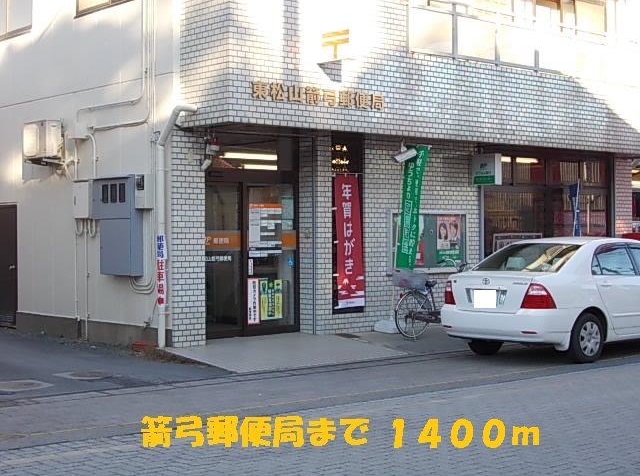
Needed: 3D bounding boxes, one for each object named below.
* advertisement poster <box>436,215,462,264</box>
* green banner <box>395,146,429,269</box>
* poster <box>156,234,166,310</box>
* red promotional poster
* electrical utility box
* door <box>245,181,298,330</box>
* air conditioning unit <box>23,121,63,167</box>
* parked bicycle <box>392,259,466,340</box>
[{"bbox_3d":[1.921,0.030,16.459,0.530,0.730,0.020,-1,0,-41],"label":"advertisement poster"},{"bbox_3d":[1.319,-0.418,15.730,0.470,1.760,0.070,9,-6,-41],"label":"green banner"},{"bbox_3d":[-1.896,0.401,13.286,0.130,0.890,0.070,0,0,-6],"label":"poster"},{"bbox_3d":[0.388,0.048,15.112,0.560,1.820,0.050,-1,0,-41],"label":"red promotional poster"},{"bbox_3d":[-2.558,-0.148,14.040,0.230,1.270,0.910,-1,0,-41],"label":"electrical utility box"},{"bbox_3d":[-0.640,0.276,14.782,0.870,1.990,0.060,-1,0,-41],"label":"door"},{"bbox_3d":[-3.815,-1.299,15.285,0.280,0.550,0.660,-1,0,-41],"label":"air conditioning unit"},{"bbox_3d":[1.659,0.837,15.499,1.780,1.080,0.560,-1,0,-41],"label":"parked bicycle"}]

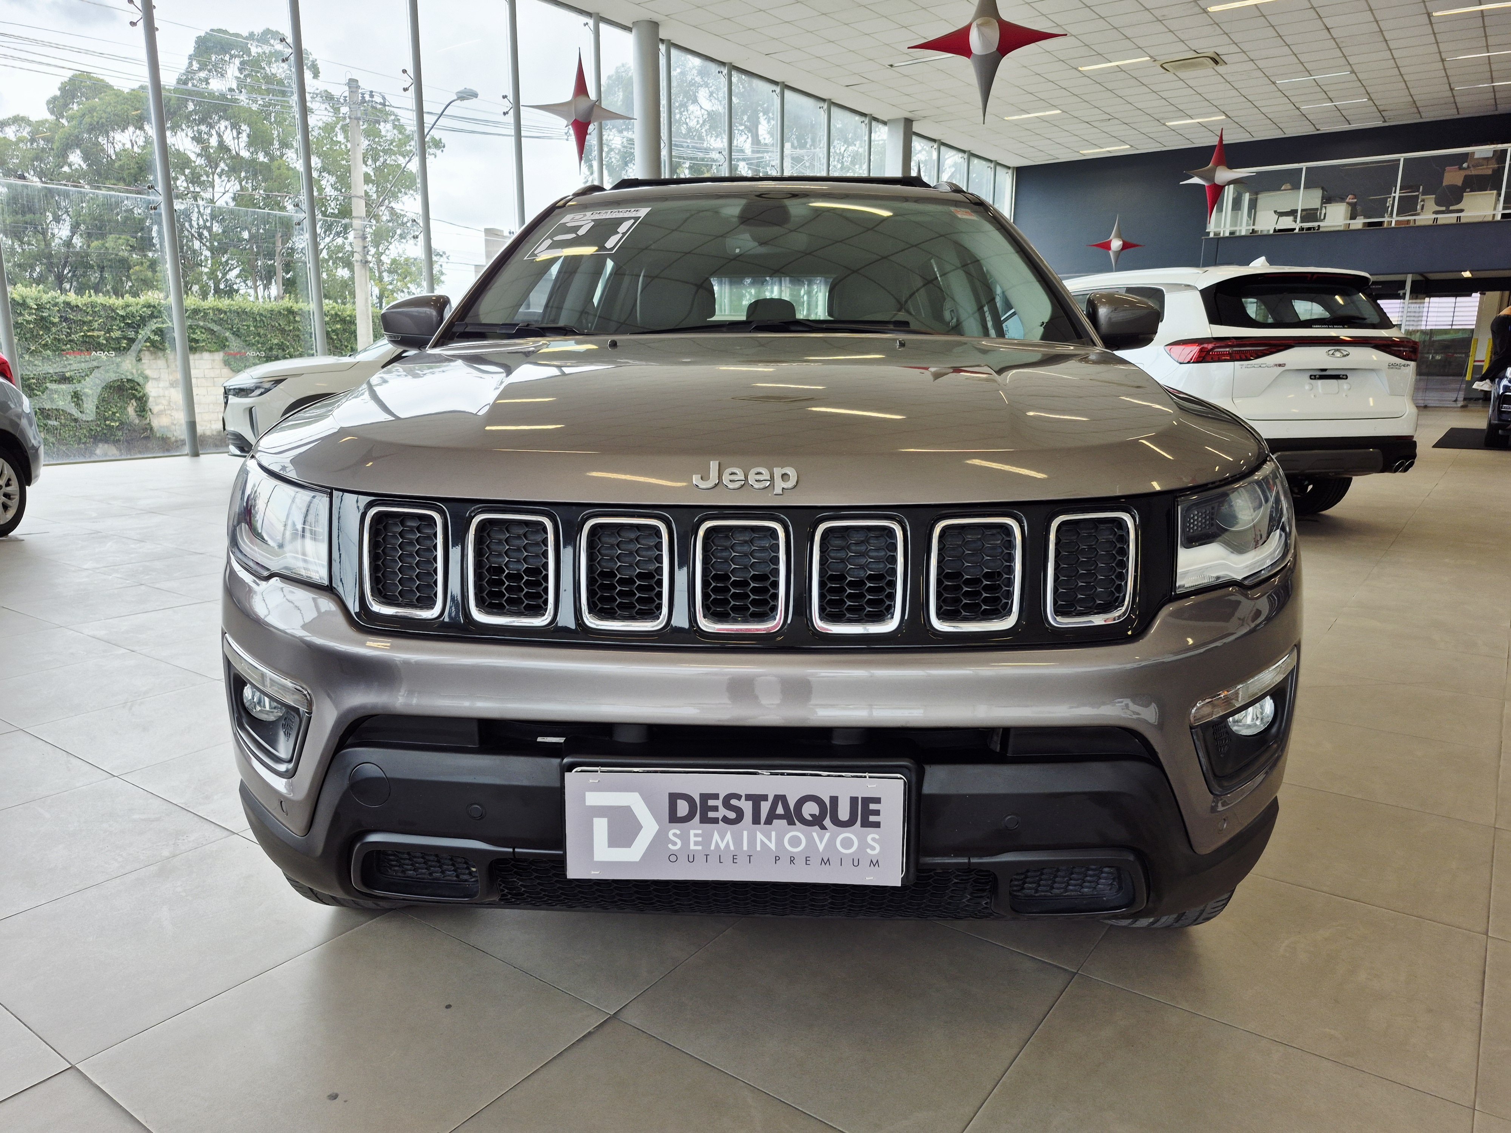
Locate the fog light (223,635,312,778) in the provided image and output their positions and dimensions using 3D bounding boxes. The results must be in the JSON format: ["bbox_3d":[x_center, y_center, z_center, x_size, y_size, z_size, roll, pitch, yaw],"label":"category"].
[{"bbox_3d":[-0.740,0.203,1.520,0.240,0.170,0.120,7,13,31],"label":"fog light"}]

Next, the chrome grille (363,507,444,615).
[{"bbox_3d":[-0.438,-0.005,1.250,0.107,0.136,0.042,2,7,12],"label":"chrome grille"}]

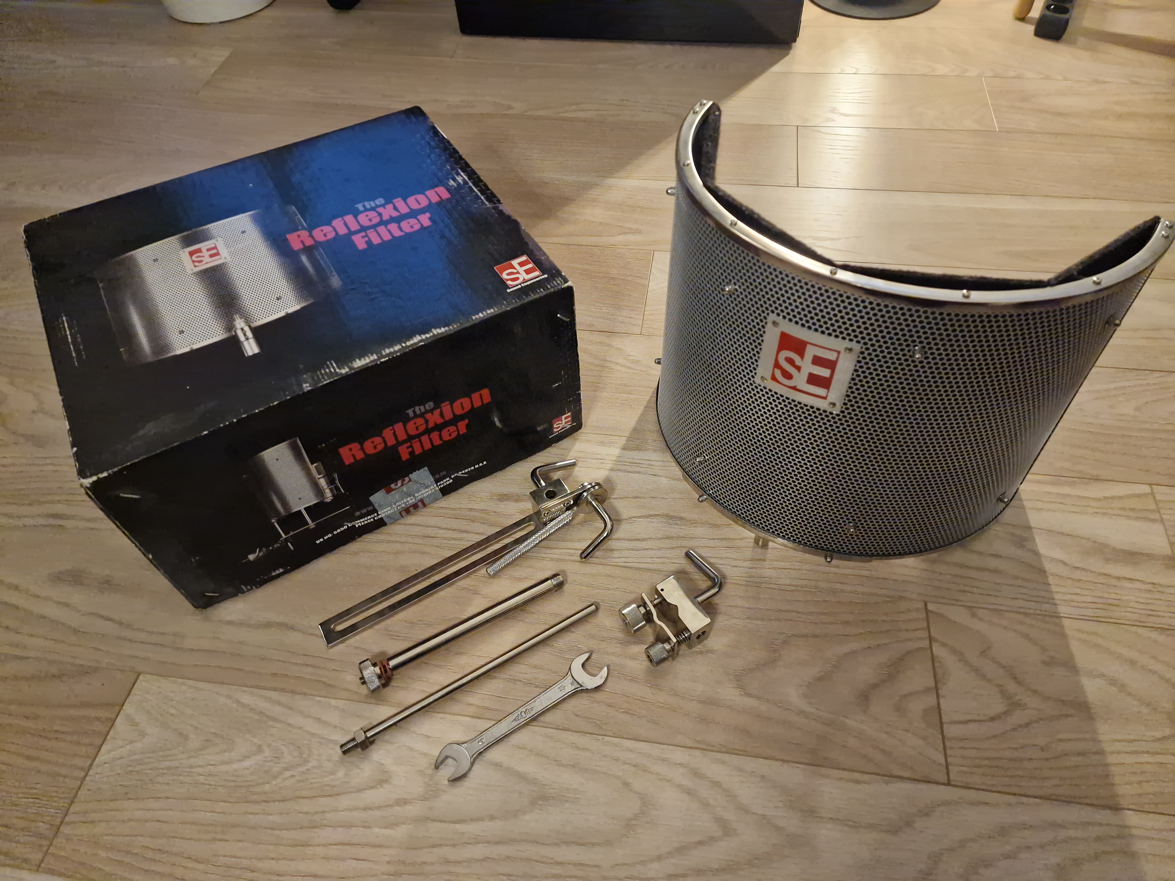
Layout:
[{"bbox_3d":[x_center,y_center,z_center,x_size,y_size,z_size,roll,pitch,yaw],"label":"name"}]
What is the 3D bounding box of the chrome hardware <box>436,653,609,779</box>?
[{"bbox_3d":[-0.055,0.238,0.675,0.167,0.007,0.033,-29,57,-19],"label":"chrome hardware"}]

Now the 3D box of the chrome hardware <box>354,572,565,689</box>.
[{"bbox_3d":[-0.112,0.172,0.715,0.203,0.027,0.027,-25,55,-17],"label":"chrome hardware"}]

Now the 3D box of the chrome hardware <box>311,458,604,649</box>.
[{"bbox_3d":[-0.113,0.112,0.755,0.304,0.038,0.120,-26,56,-18],"label":"chrome hardware"}]

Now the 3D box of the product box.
[{"bbox_3d":[-0.283,-0.113,0.825,0.425,0.213,0.366,-25,56,-17],"label":"product box"}]

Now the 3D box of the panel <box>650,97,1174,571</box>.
[{"bbox_3d":[0.220,-0.073,0.713,0.399,0.305,0.204,26,53,23],"label":"panel"}]

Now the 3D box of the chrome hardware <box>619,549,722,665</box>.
[{"bbox_3d":[0.082,0.152,0.724,0.104,0.030,0.080,-26,56,-18],"label":"chrome hardware"}]

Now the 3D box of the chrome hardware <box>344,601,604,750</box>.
[{"bbox_3d":[-0.100,0.206,0.694,0.251,0.018,0.018,-26,56,-18],"label":"chrome hardware"}]

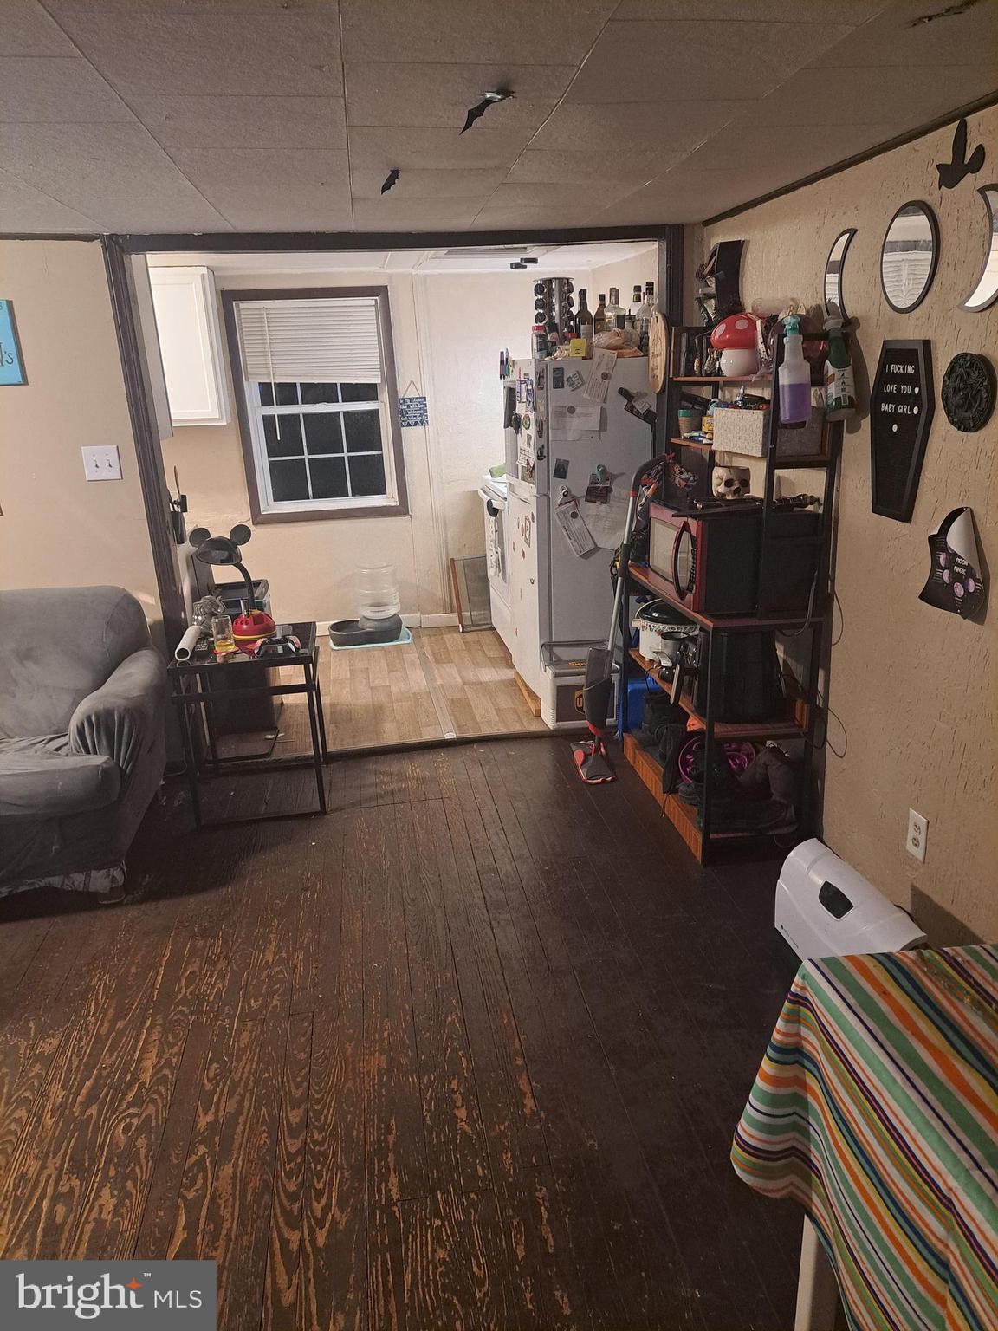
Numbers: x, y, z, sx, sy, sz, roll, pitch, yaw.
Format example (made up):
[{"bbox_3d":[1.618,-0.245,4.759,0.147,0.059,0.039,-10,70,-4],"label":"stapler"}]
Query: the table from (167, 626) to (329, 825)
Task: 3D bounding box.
[{"bbox_3d":[-0.896,0.204,3.422,0.480,0.595,0.475,-5,18,-7],"label":"table"}]

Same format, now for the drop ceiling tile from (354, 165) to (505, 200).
[{"bbox_3d":[-0.201,-1.334,2.543,0.406,0.018,0.406,-4,18,-7],"label":"drop ceiling tile"}]

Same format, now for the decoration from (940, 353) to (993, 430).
[{"bbox_3d":[1.043,-0.606,2.047,0.025,0.162,0.163,-4,18,-7],"label":"decoration"}]

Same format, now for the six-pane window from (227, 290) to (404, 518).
[{"bbox_3d":[-1.007,-1.433,5.154,0.850,1.210,0.080,-5,18,-7],"label":"six-pane window"}]

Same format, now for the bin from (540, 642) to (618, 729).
[{"bbox_3d":[0.352,0.070,3.992,0.312,0.355,0.190,-5,18,-7],"label":"bin"}]

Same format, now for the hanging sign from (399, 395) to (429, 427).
[{"bbox_3d":[-0.481,-1.435,5.236,0.155,0.168,0.012,-5,18,-7],"label":"hanging sign"}]

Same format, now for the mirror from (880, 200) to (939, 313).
[{"bbox_3d":[0.994,-0.993,2.246,0.016,0.248,0.243,-4,18,-7],"label":"mirror"}]

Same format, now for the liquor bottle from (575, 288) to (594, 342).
[{"bbox_3d":[0.357,-1.428,3.869,0.076,0.285,0.076,-4,18,-7],"label":"liquor bottle"}]

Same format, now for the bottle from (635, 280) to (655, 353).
[{"bbox_3d":[0.623,-1.430,3.802,0.110,0.290,0.110,-5,18,-7],"label":"bottle"}]

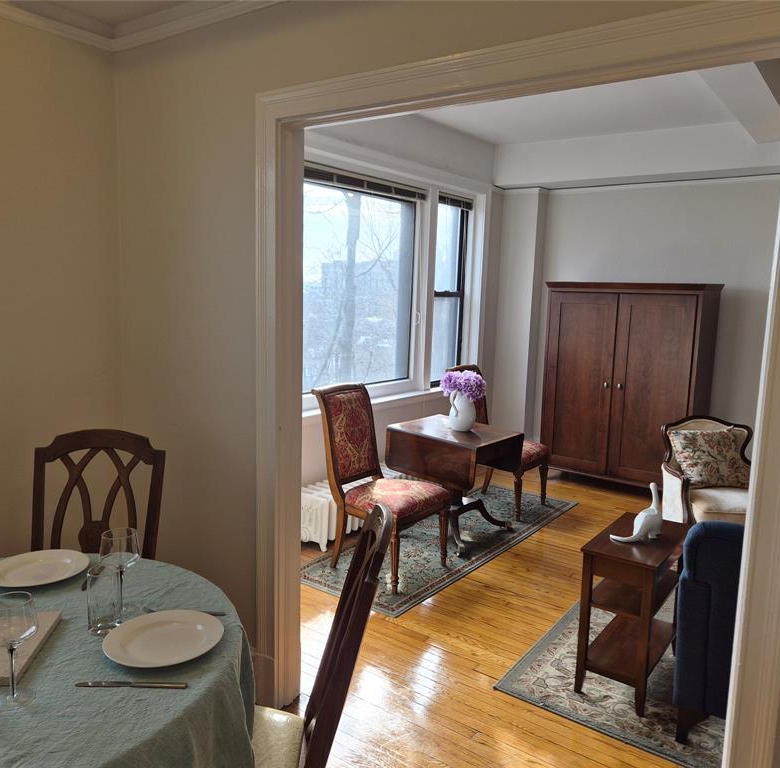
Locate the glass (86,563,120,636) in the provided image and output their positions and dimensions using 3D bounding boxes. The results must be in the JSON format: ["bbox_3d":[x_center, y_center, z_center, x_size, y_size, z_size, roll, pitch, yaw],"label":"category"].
[{"bbox_3d":[-0.678,0.514,1.615,0.074,0.148,0.074,7,10,35],"label":"glass"}]

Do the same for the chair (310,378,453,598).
[{"bbox_3d":[-0.062,0.544,3.854,0.660,1.010,0.515,8,10,37],"label":"chair"}]

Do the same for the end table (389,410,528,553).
[{"bbox_3d":[0.416,0.638,4.436,0.730,0.687,0.620,9,11,42],"label":"end table"}]

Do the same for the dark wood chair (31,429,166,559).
[{"bbox_3d":[-1.088,0.719,2.375,0.500,1.020,0.560,1,8,-3],"label":"dark wood chair"}]

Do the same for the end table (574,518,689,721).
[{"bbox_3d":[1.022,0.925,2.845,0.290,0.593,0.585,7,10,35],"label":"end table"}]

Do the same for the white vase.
[{"bbox_3d":[0.479,0.178,4.416,0.170,0.233,0.190,7,10,36],"label":"white vase"}]

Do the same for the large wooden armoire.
[{"bbox_3d":[1.958,0.015,5.667,1.214,1.661,0.640,7,10,35],"label":"large wooden armoire"}]

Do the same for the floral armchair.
[{"bbox_3d":[1.860,0.678,3.770,0.640,0.870,0.680,3,8,7],"label":"floral armchair"}]

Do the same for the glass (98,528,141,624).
[{"bbox_3d":[-0.681,0.471,1.712,0.096,0.206,0.096,7,10,35],"label":"glass"}]

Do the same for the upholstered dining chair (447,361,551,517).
[{"bbox_3d":[0.800,0.400,5.045,0.660,1.010,0.515,7,10,35],"label":"upholstered dining chair"}]

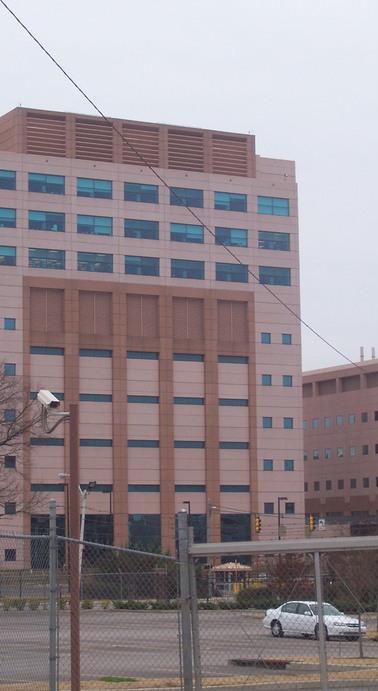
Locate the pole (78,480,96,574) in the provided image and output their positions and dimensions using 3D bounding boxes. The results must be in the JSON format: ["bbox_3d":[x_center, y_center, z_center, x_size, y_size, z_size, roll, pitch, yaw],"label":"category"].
[{"bbox_3d":[-6.563,12.295,106.304,1.100,7.756,0.600,3,-7,0],"label":"pole"}]

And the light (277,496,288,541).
[{"bbox_3d":[10.284,20.961,186.891,1.050,9.074,0.400,0,-7,-10],"label":"light"}]

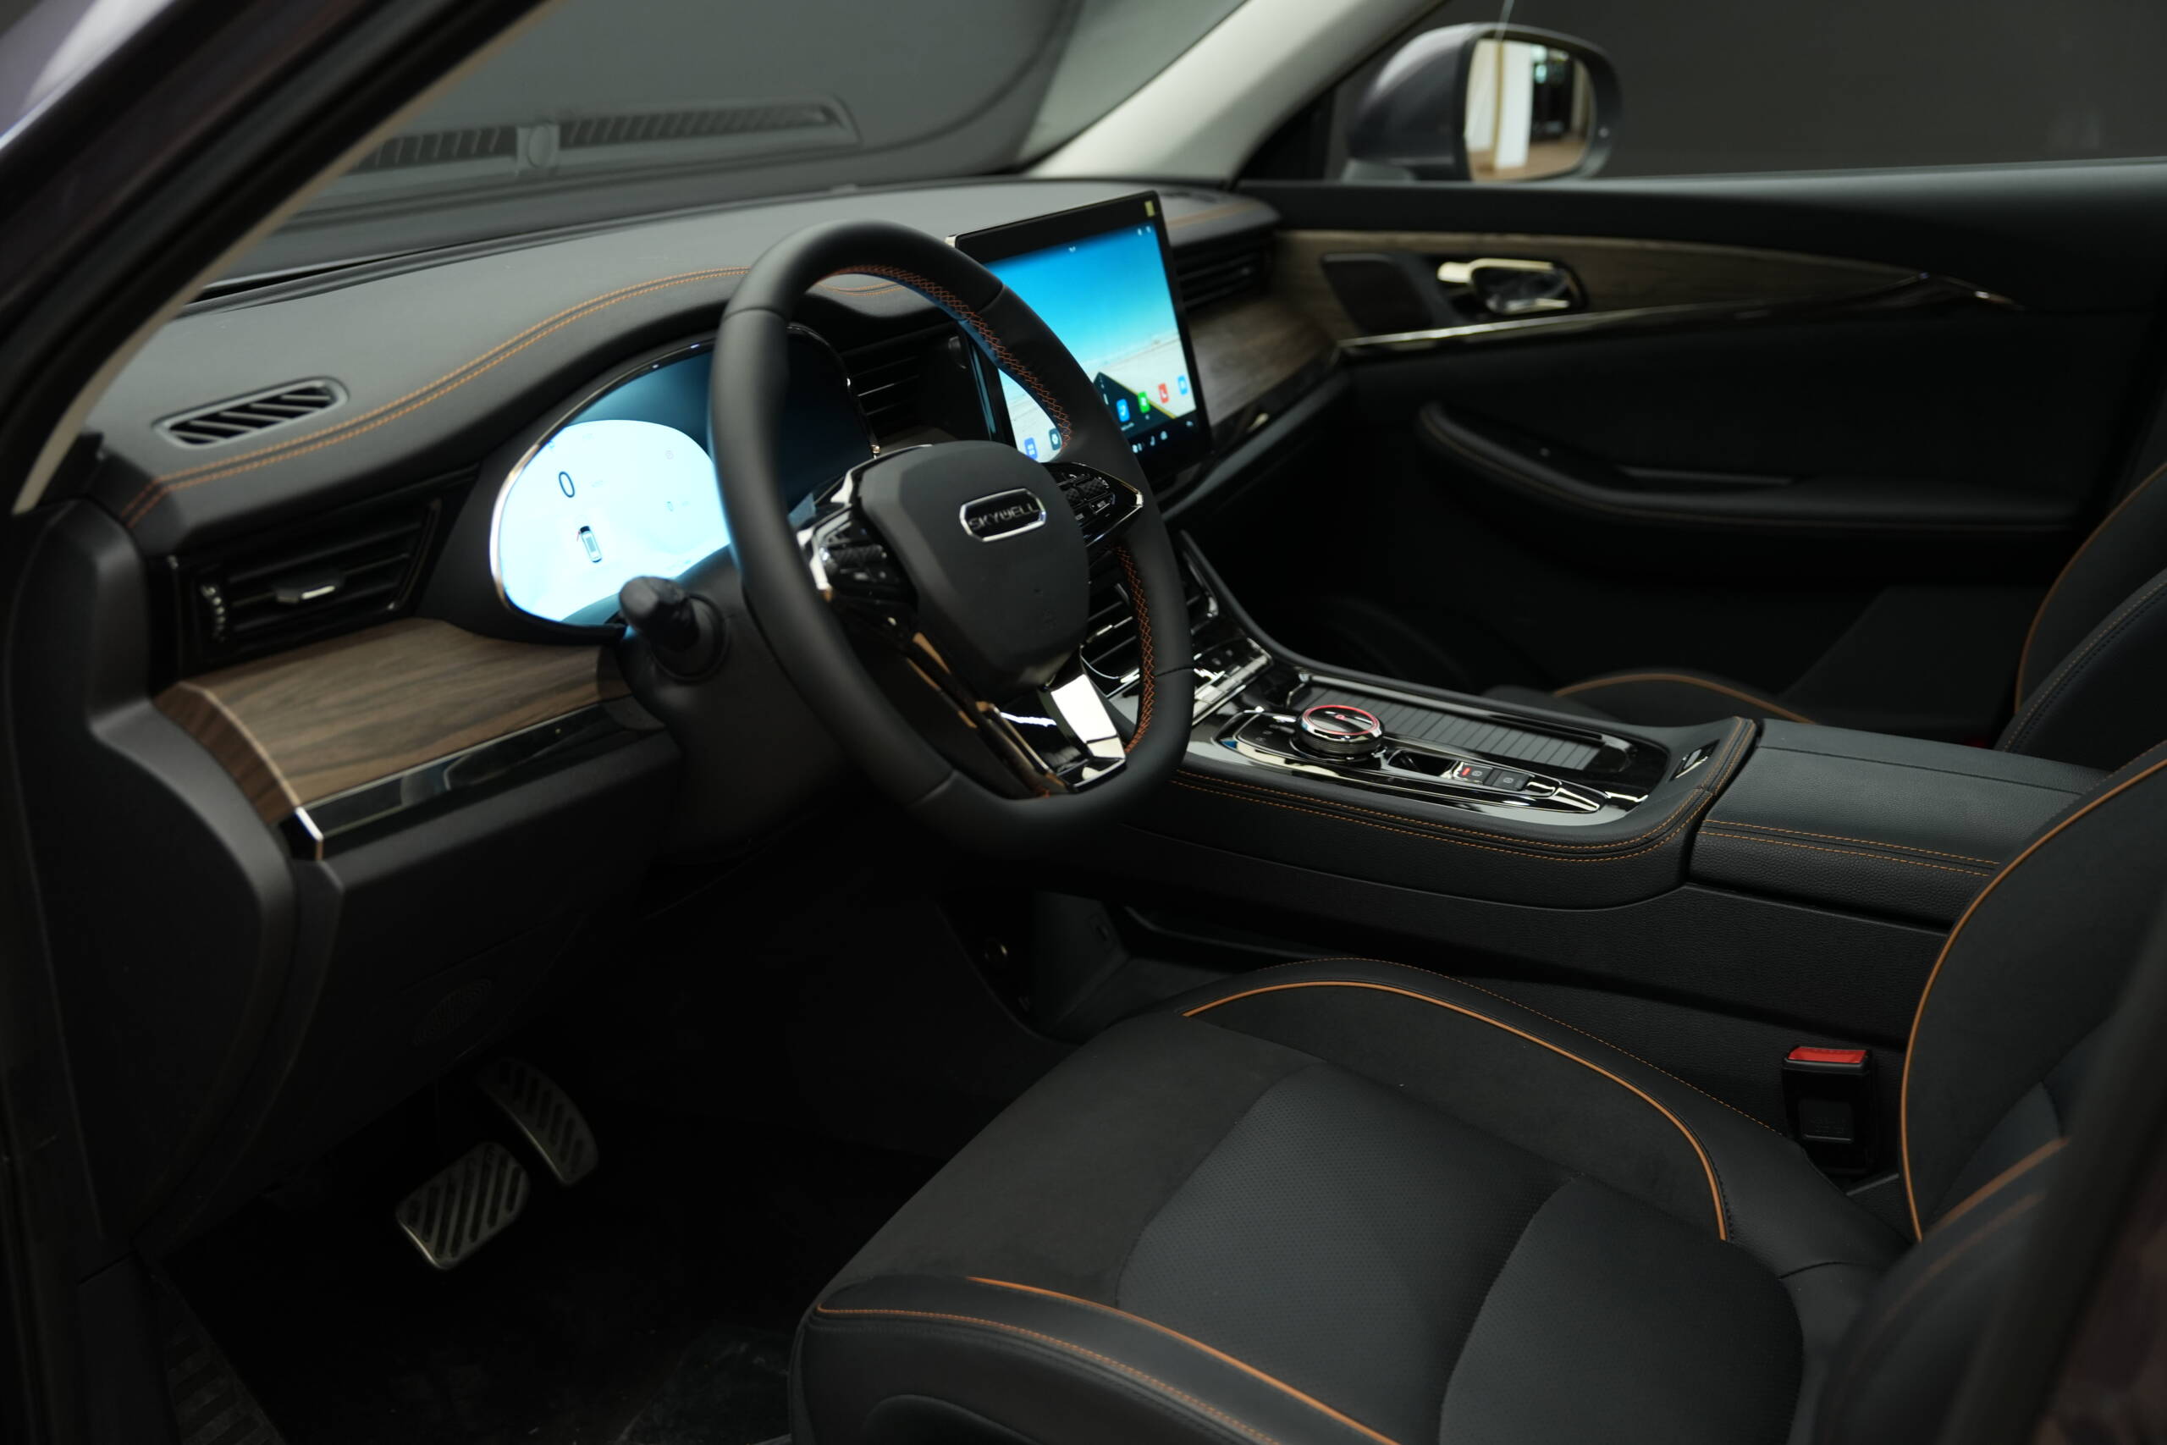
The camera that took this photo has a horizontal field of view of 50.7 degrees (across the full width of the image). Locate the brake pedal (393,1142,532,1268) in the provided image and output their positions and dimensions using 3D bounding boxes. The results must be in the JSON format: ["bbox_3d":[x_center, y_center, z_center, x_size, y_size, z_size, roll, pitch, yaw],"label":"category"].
[{"bbox_3d":[-0.419,0.332,1.573,0.025,0.062,0.104,-40,-3,32],"label":"brake pedal"}]

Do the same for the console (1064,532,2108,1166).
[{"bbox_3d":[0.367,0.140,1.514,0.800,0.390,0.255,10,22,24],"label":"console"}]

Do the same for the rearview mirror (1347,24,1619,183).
[{"bbox_3d":[0.421,-0.638,2.400,0.250,0.180,0.150,-16,26,-39],"label":"rearview mirror"}]

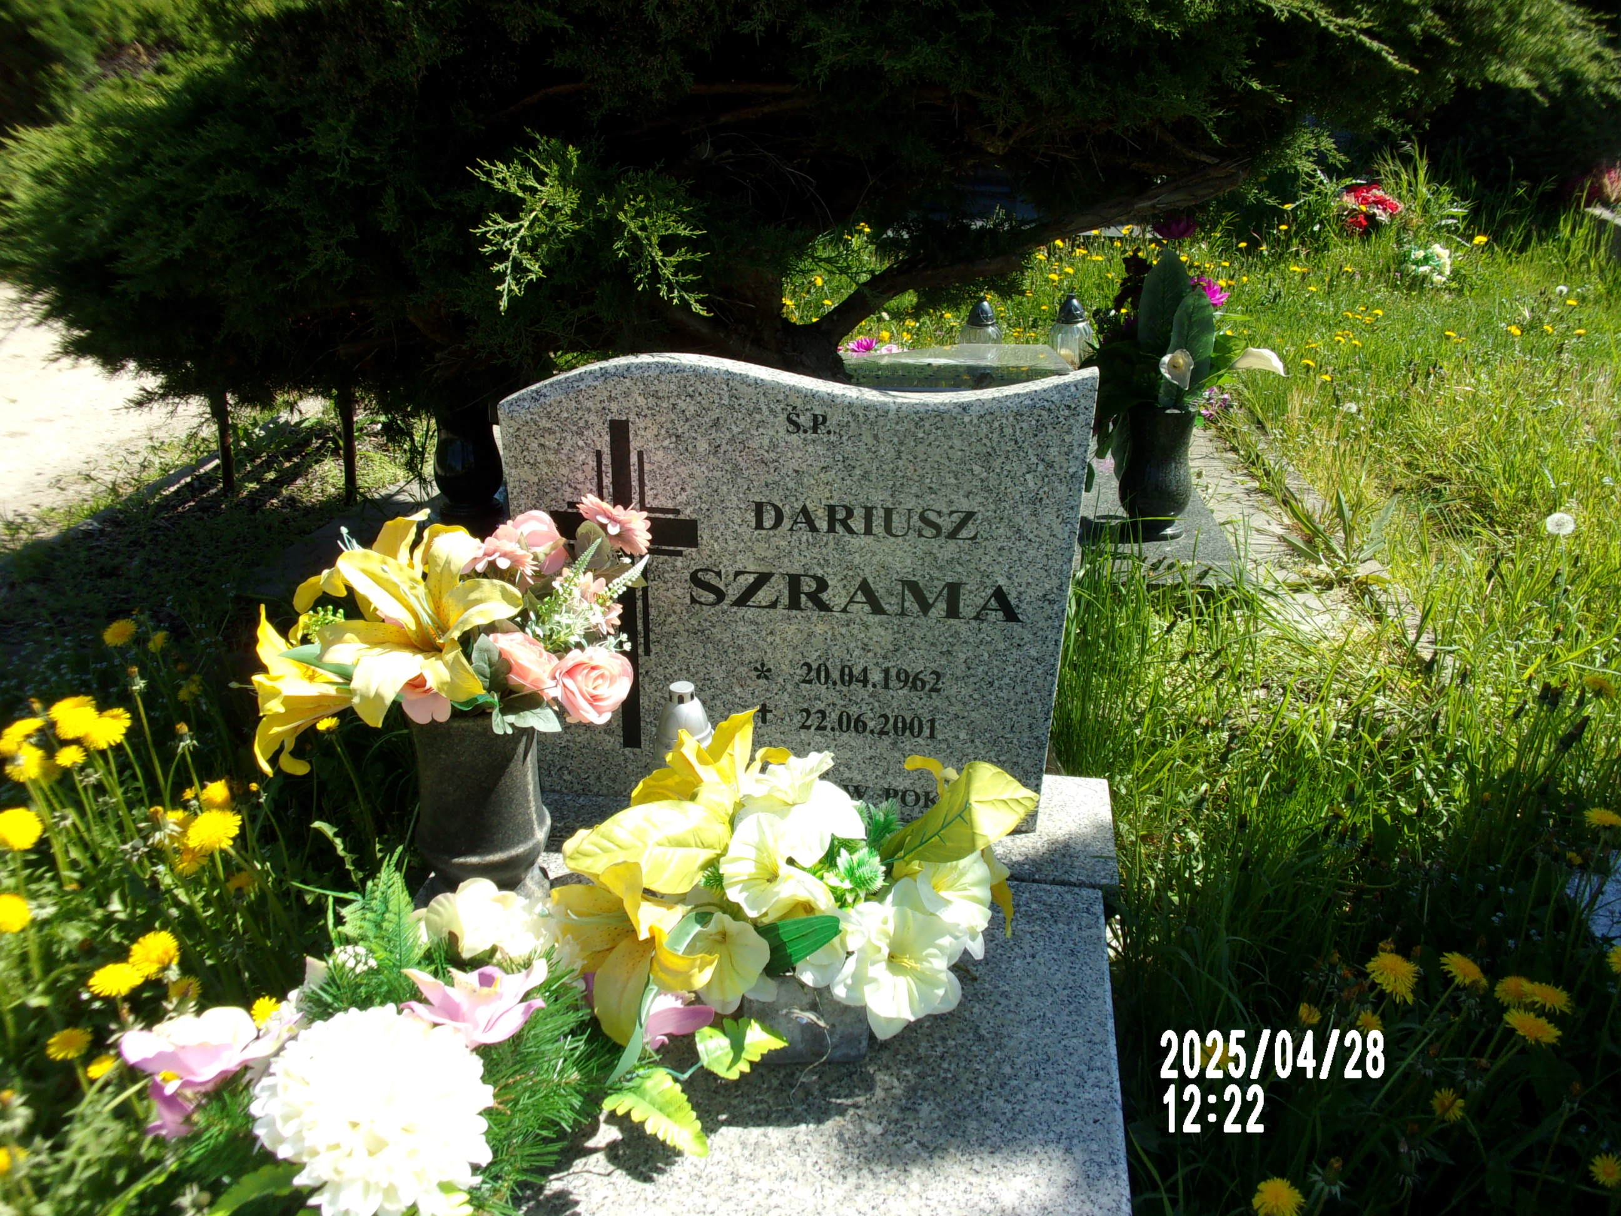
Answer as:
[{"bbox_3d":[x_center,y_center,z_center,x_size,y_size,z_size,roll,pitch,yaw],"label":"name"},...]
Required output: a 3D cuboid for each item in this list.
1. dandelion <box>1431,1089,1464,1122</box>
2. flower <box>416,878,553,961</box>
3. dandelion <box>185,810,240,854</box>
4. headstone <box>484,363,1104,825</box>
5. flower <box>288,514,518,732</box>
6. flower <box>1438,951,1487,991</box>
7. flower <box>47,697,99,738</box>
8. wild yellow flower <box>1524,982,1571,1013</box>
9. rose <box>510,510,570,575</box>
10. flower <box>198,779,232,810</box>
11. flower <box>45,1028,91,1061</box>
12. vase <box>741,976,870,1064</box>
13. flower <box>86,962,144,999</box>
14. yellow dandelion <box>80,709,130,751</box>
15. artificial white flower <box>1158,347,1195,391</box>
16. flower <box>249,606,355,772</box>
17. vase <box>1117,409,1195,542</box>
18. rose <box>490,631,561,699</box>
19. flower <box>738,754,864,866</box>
[{"bbox_3d":[0.583,0.455,1.200,0.031,0.025,0.031,4,57,5],"label":"dandelion"},{"bbox_3d":[-0.268,0.257,1.090,0.108,0.062,0.085,4,24,7],"label":"flower"},{"bbox_3d":[-0.520,0.196,1.140,0.048,0.030,0.048,4,45,5],"label":"dandelion"},{"bbox_3d":[-0.023,-0.009,1.400,0.583,0.549,0.042,4,31,5],"label":"headstone"},{"bbox_3d":[-0.370,0.011,1.200,0.175,0.165,0.120,14,-9,28],"label":"flower"},{"bbox_3d":[0.581,0.324,1.170,0.041,0.020,0.041,21,25,-1],"label":"flower"},{"bbox_3d":[-0.673,0.100,1.200,0.042,0.027,0.042,2,35,8],"label":"flower"},{"bbox_3d":[0.658,0.347,1.170,0.042,0.022,0.042,4,45,5],"label":"wild yellow flower"},{"bbox_3d":[-0.261,-0.064,1.270,0.058,0.060,0.058,4,24,7],"label":"rose"},{"bbox_3d":[-0.562,0.176,1.240,0.032,0.025,0.032,4,24,7],"label":"flower"},{"bbox_3d":[-0.633,0.372,1.120,0.039,0.022,0.039,4,45,5],"label":"flower"},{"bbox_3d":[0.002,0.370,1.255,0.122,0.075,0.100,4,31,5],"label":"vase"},{"bbox_3d":[-0.561,0.301,1.060,0.042,0.022,0.042,4,24,7],"label":"flower"},{"bbox_3d":[-0.672,0.117,1.250,0.046,0.030,0.046,4,45,5],"label":"yellow dandelion"},{"bbox_3d":[0.676,-0.441,2.420,0.066,0.078,0.075,7,25,14],"label":"artificial white flower"},{"bbox_3d":[-0.477,0.080,1.249,0.095,0.140,0.125,-13,33,-22],"label":"flower"},{"bbox_3d":[0.624,-0.242,2.359,0.142,0.243,0.142,4,31,5],"label":"vase"},{"bbox_3d":[-0.263,0.053,1.206,0.065,0.060,0.060,4,31,5],"label":"rose"},{"bbox_3d":[-0.006,0.175,1.160,0.108,0.085,0.100,2,24,3],"label":"flower"}]

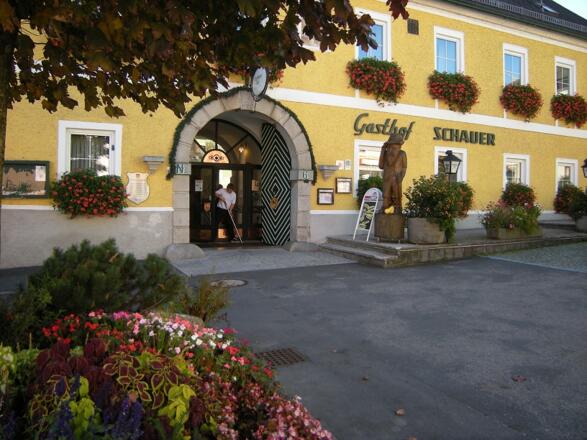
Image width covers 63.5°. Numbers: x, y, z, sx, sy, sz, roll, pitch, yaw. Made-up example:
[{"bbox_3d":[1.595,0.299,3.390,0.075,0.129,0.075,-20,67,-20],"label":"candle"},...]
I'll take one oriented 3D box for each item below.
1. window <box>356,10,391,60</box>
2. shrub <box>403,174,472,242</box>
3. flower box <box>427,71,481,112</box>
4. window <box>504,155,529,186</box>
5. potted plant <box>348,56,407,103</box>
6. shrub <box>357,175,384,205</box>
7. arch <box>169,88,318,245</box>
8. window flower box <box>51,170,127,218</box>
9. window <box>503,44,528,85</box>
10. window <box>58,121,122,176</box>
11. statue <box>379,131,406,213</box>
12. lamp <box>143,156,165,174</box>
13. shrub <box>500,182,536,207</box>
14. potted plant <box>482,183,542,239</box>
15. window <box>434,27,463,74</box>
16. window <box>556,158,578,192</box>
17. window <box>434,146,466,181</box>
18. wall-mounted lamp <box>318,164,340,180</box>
[{"bbox_3d":[2.260,-5.190,13.642,1.268,1.483,0.200,0,0,-26],"label":"window"},{"bbox_3d":[3.157,-0.228,10.300,1.120,1.430,1.050,0,0,-26],"label":"shrub"},{"bbox_3d":[4.673,-3.729,13.777,1.380,1.000,0.660,0,0,-25],"label":"flower box"},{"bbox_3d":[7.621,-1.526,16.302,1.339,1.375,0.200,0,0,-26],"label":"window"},{"bbox_3d":[2.304,-3.882,13.259,1.480,1.150,0.600,0,0,-26],"label":"potted plant"},{"bbox_3d":[2.161,-0.831,13.151,0.800,0.850,0.600,0,0,-26],"label":"shrub"},{"bbox_3d":[-1.236,-1.304,12.079,3.825,4.003,0.500,0,0,-26],"label":"arch"},{"bbox_3d":[-4.145,-0.536,9.597,1.420,0.950,0.650,0,0,-25],"label":"window flower box"},{"bbox_3d":[7.562,-5.161,16.251,1.284,1.488,0.200,0,0,-26],"label":"window"},{"bbox_3d":[-4.417,-1.447,10.379,1.270,1.308,0.200,0,0,-26],"label":"window"},{"bbox_3d":[2.179,-1.029,10.500,0.600,1.800,0.500,0,0,-10],"label":"statue"},{"bbox_3d":[-3.040,-1.179,10.307,0.380,0.370,0.340,0,0,-25],"label":"lamp"},{"bbox_3d":[7.107,-0.790,14.995,1.100,0.780,0.600,0,0,-25],"label":"shrub"},{"bbox_3d":[5.675,-0.246,12.300,1.500,1.380,0.680,0,0,-25],"label":"potted plant"},{"bbox_3d":[4.868,-5.216,14.925,1.228,1.476,0.200,0,0,-26],"label":"window"},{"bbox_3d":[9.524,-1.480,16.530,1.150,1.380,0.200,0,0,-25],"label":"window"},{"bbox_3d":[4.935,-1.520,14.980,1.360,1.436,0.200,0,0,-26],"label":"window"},{"bbox_3d":[0.933,-1.213,12.202,0.380,0.360,0.340,0,0,-25],"label":"wall-mounted lamp"}]

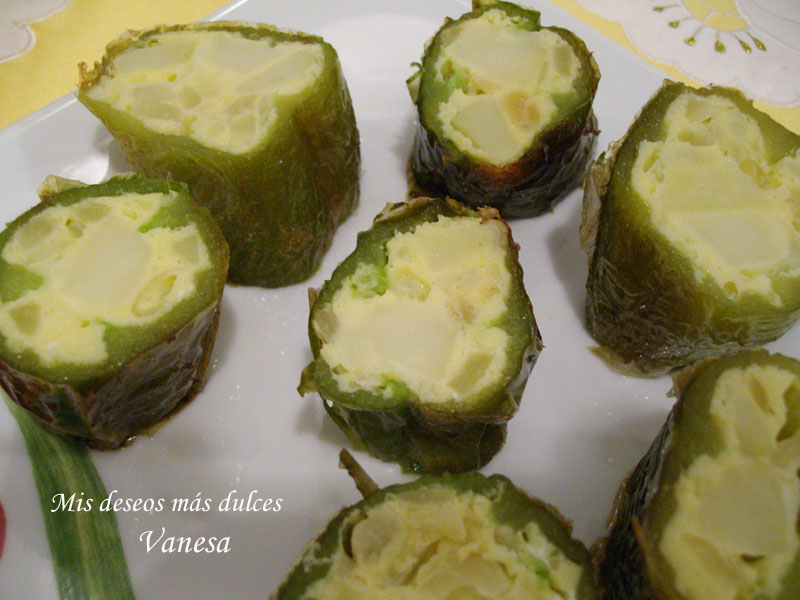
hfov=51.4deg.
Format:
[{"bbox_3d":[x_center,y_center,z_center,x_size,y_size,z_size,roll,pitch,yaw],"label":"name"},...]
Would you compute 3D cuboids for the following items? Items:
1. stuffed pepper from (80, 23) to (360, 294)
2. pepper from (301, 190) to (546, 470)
[{"bbox_3d":[-0.043,-0.036,0.211,0.061,0.046,0.050,-8,52,-6],"label":"stuffed pepper"},{"bbox_3d":[0.006,0.010,0.215,0.055,0.037,0.059,0,55,0],"label":"pepper"}]

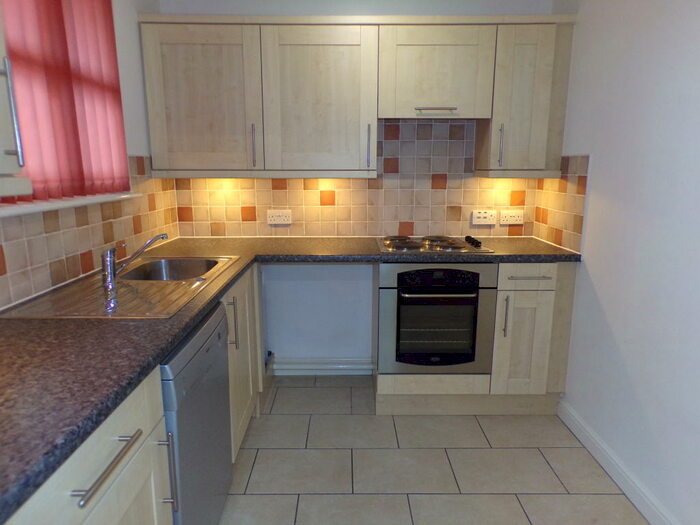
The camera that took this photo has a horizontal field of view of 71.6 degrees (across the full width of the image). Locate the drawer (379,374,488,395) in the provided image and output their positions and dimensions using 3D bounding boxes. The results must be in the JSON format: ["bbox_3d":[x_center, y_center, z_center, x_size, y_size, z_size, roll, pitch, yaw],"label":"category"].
[{"bbox_3d":[0.449,0.605,2.789,0.597,0.116,0.440,0,11,0],"label":"drawer"}]

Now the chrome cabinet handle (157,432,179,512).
[{"bbox_3d":[-0.458,0.530,1.221,0.039,0.218,0.013,0,11,0],"label":"chrome cabinet handle"}]

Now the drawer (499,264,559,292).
[{"bbox_3d":[0.899,0.034,2.661,0.296,0.140,0.470,0,11,0],"label":"drawer"}]

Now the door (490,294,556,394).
[{"bbox_3d":[0.895,0.421,2.528,0.294,0.566,0.024,0,11,0],"label":"door"}]

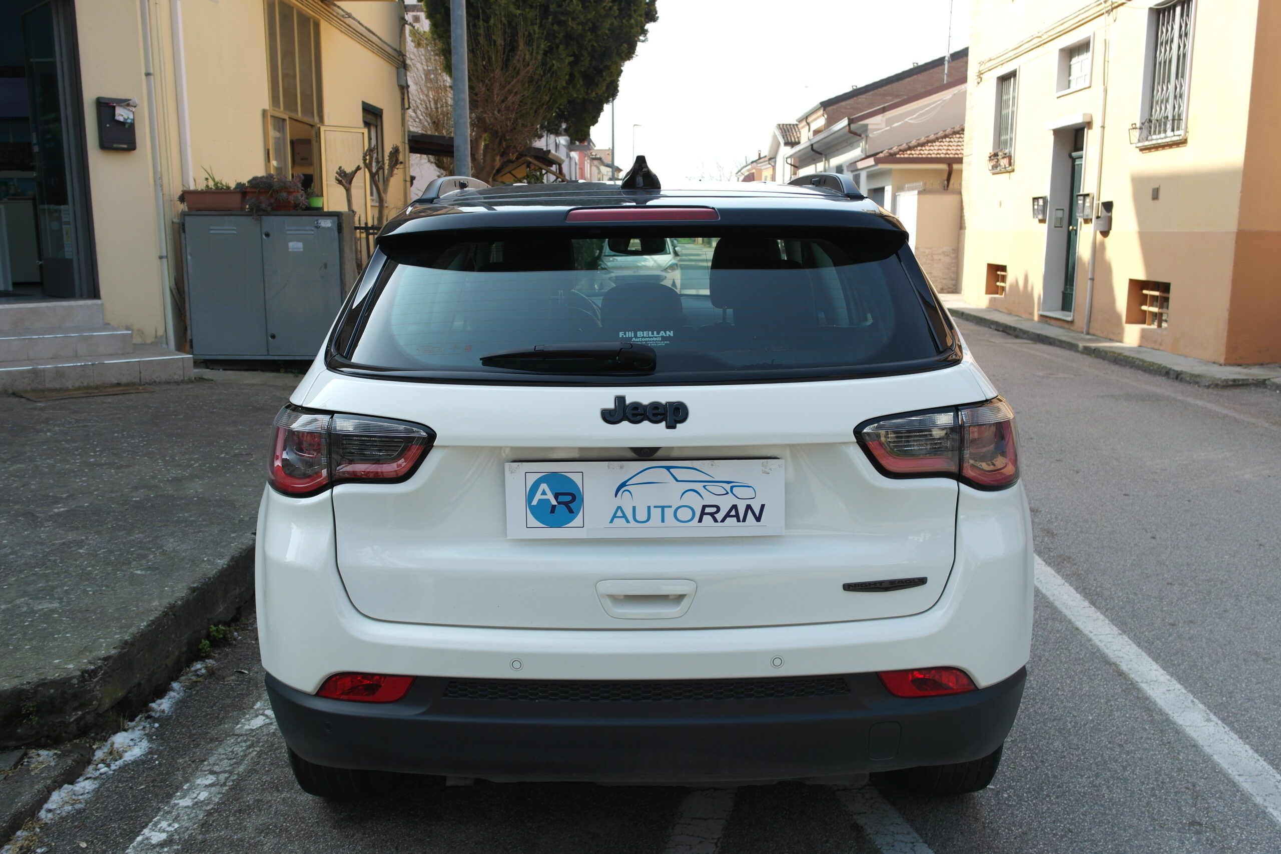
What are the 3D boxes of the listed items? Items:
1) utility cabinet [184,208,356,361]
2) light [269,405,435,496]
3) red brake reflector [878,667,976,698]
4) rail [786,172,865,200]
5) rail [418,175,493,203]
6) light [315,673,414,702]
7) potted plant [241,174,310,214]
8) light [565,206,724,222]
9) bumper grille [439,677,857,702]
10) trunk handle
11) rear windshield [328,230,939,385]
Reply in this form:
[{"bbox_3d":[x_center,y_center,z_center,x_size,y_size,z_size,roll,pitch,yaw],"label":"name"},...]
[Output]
[{"bbox_3d":[-2.889,-1.119,9.170,1.220,1.130,0.450,0,11,0],"label":"utility cabinet"},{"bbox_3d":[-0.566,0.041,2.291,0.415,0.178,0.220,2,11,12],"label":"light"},{"bbox_3d":[0.549,0.487,2.242,0.208,0.055,0.050,-3,11,-14],"label":"red brake reflector"},{"bbox_3d":[0.515,-0.708,3.510,0.075,0.100,1.550,-1,11,0],"label":"rail"},{"bbox_3d":[-0.495,-0.696,3.502,0.080,0.090,1.580,0,10,0],"label":"rail"},{"bbox_3d":[-0.531,0.500,2.273,0.195,0.062,0.065,1,10,8],"label":"light"},{"bbox_3d":[-2.800,-1.778,9.000,0.520,0.310,0.280,0,10,0],"label":"potted plant"},{"bbox_3d":[0.003,-0.416,2.298,0.302,0.030,0.040,0,10,0],"label":"light"},{"bbox_3d":[0.010,0.496,2.213,0.770,0.048,0.040,-1,11,0],"label":"bumper grille"},{"bbox_3d":[0.011,0.327,2.220,0.188,0.077,0.045,0,10,0],"label":"trunk handle"},{"bbox_3d":[0.006,-0.259,2.296,1.170,0.360,0.090,-1,-21,0],"label":"rear windshield"}]

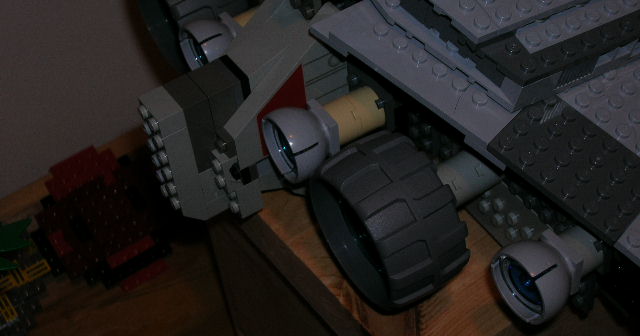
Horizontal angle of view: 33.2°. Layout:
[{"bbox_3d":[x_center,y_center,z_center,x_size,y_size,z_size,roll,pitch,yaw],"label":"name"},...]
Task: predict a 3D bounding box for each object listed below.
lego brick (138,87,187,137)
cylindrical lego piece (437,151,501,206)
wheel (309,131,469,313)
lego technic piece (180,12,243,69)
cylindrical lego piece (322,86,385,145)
[{"bbox_3d":[-0.055,-0.019,0.371,0.011,0.008,0.016,-29,50,-18],"label":"lego brick"},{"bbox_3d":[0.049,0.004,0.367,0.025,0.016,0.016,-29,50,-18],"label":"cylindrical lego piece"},{"bbox_3d":[0.022,0.018,0.357,0.030,0.054,0.054,-29,50,-18],"label":"wheel"},{"bbox_3d":[-0.039,-0.046,0.411,0.021,0.027,0.027,-29,50,-18],"label":"lego technic piece"},{"bbox_3d":[0.012,-0.018,0.378,0.019,0.016,0.016,-29,50,-18],"label":"cylindrical lego piece"}]

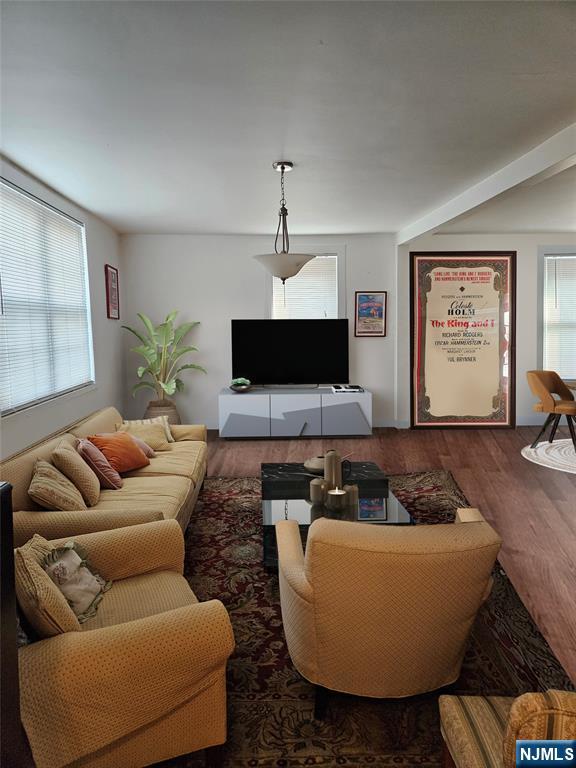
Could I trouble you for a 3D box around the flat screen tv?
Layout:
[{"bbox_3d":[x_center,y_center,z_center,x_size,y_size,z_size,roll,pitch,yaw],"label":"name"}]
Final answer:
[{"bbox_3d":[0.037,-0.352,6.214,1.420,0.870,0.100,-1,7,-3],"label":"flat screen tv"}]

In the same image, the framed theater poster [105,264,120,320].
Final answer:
[{"bbox_3d":[-2.000,-1.043,5.891,0.030,0.600,0.460,-1,7,-3],"label":"framed theater poster"}]

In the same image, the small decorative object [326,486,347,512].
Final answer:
[{"bbox_3d":[0.285,0.671,2.953,0.107,0.105,0.107,-1,7,-3],"label":"small decorative object"}]

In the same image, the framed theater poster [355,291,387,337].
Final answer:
[{"bbox_3d":[1.057,-0.892,6.505,0.425,0.585,0.030,-1,7,-3],"label":"framed theater poster"}]

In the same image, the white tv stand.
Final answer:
[{"bbox_3d":[0.087,0.362,6.274,1.810,0.536,0.430,-1,7,-3],"label":"white tv stand"}]

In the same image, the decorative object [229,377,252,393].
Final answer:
[{"bbox_3d":[-0.565,0.027,6.111,0.260,0.180,0.240,-1,7,-3],"label":"decorative object"}]

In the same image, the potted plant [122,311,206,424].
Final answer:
[{"bbox_3d":[-1.441,-0.092,5.984,0.930,1.530,0.850,-1,7,-3],"label":"potted plant"}]

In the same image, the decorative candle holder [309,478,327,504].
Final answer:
[{"bbox_3d":[0.184,0.639,3.075,0.100,0.145,0.100,-1,7,-3],"label":"decorative candle holder"}]

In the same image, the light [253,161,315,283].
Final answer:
[{"bbox_3d":[-0.028,-1.112,3.561,0.450,0.830,0.450,-1,7,-3],"label":"light"}]

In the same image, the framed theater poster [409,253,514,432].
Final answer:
[{"bbox_3d":[2.202,-0.528,6.454,1.350,2.220,0.050,-1,7,-3],"label":"framed theater poster"}]

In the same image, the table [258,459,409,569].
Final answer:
[{"bbox_3d":[0.234,0.791,3.151,0.810,0.400,0.840,-1,7,-3],"label":"table"}]

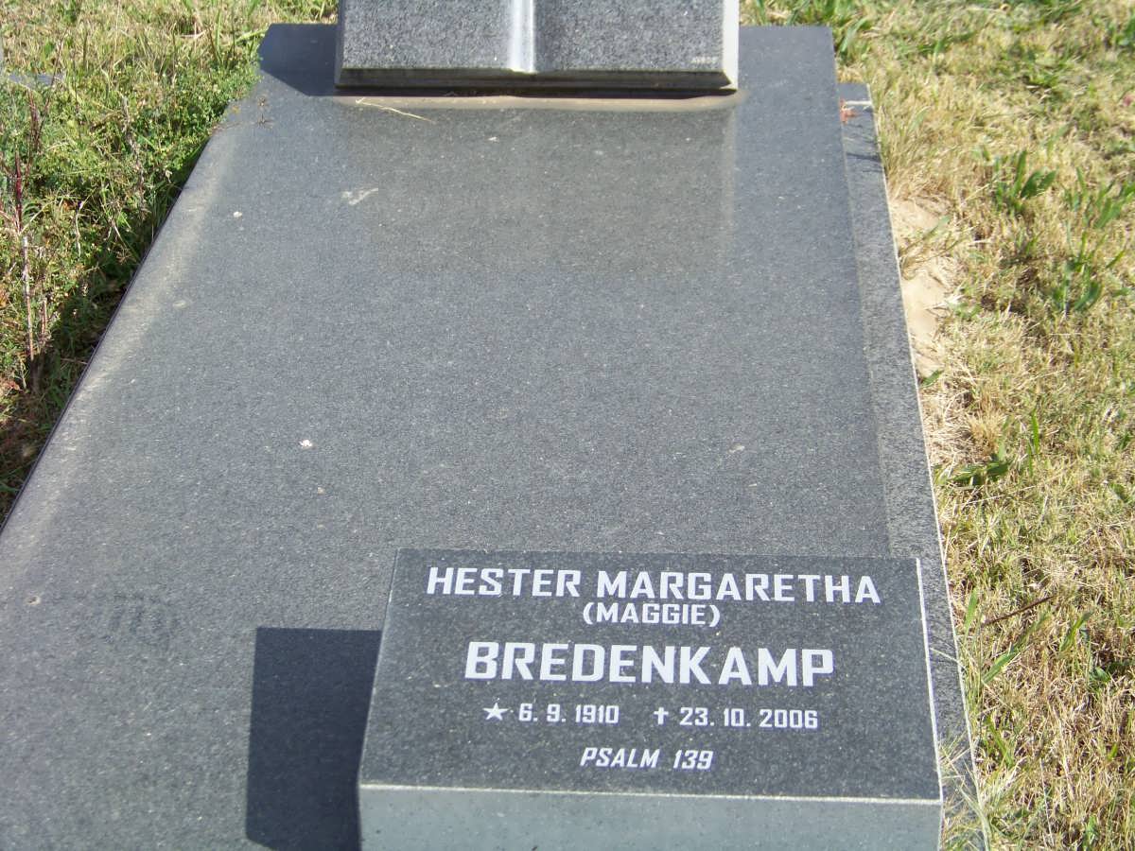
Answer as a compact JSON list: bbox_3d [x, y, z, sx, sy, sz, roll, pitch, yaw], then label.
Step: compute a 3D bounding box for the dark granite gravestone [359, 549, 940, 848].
[{"bbox_3d":[0.069,0.235,1.857,0.440,0.137,0.279,1,29,3],"label":"dark granite gravestone"}]

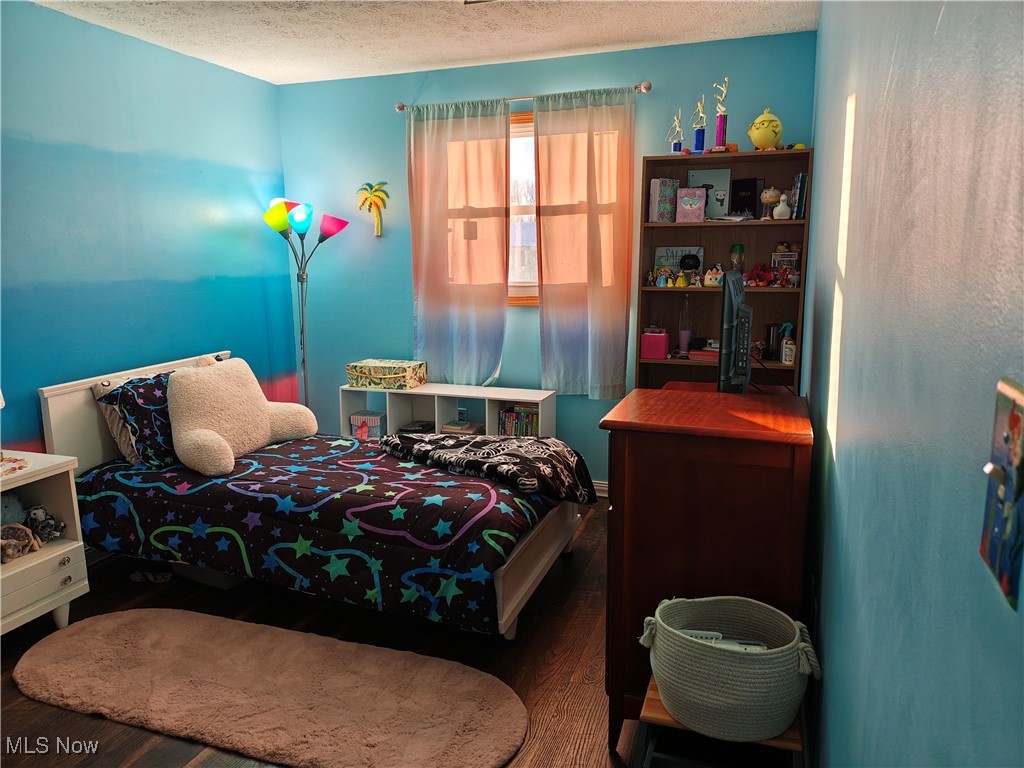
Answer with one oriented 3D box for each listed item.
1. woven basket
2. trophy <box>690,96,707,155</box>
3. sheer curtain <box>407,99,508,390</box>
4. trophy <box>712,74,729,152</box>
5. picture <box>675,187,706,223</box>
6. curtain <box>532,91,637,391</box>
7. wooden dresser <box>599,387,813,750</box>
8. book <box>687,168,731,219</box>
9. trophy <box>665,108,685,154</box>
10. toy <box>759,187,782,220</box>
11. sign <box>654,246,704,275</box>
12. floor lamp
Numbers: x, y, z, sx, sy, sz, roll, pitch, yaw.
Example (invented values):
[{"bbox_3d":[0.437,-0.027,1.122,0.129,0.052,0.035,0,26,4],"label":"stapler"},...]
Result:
[{"bbox_3d":[0.478,0.630,1.656,0.385,0.232,0.250,3,11,19],"label":"woven basket"},{"bbox_3d":[0.898,-1.246,3.560,0.076,0.273,0.070,3,10,19],"label":"trophy"},{"bbox_3d":[-0.303,-0.774,4.222,0.605,1.600,0.080,3,10,19],"label":"sheer curtain"},{"bbox_3d":[0.991,-1.277,3.512,0.078,0.348,0.070,3,10,19],"label":"trophy"},{"bbox_3d":[0.872,-0.874,3.612,0.150,0.172,0.030,3,6,19],"label":"picture"},{"bbox_3d":[0.389,-0.725,3.989,0.530,1.620,0.080,3,10,19],"label":"curtain"},{"bbox_3d":[0.557,0.532,2.156,0.510,0.940,0.520,3,10,19],"label":"wooden dresser"},{"bbox_3d":[0.984,-0.936,3.680,0.207,0.265,0.020,4,2,23],"label":"book"},{"bbox_3d":[0.785,-1.201,3.545,0.090,0.218,0.060,3,11,19],"label":"trophy"},{"bbox_3d":[1.235,-0.857,3.520,0.100,0.160,0.100,3,10,19],"label":"toy"},{"bbox_3d":[0.869,-0.609,3.841,0.250,0.200,0.020,3,4,19],"label":"sign"},{"bbox_3d":[-1.192,-0.228,4.391,0.560,1.710,0.500,3,11,19],"label":"floor lamp"}]

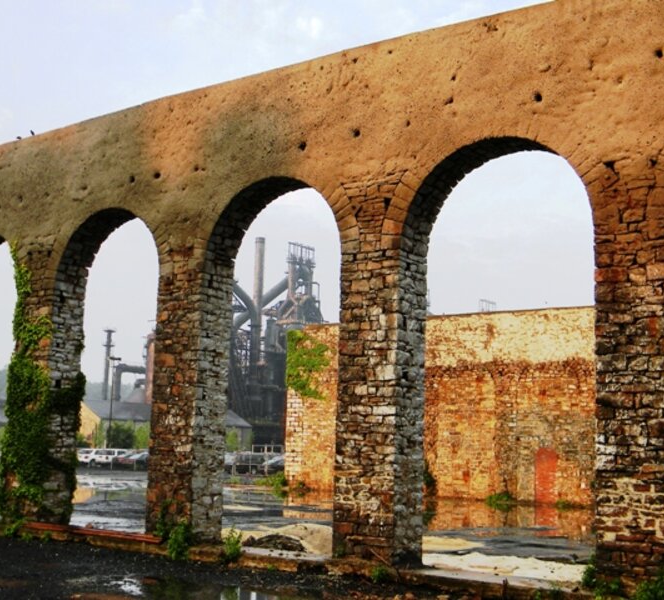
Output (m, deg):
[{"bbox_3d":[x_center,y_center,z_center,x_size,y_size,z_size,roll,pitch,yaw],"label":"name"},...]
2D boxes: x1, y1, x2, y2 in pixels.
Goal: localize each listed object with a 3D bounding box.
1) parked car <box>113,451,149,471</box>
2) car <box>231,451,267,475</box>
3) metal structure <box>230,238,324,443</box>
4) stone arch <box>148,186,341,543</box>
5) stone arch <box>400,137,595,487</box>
[{"bbox_3d":[-16.675,13.551,80.000,1.800,1.500,4.600,-5,-11,35],"label":"parked car"},{"bbox_3d":[-6.419,13.160,76.500,1.900,1.750,4.700,-5,-11,35],"label":"car"},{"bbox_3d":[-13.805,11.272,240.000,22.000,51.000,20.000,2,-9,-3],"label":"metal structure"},{"bbox_3d":[-1.309,1.049,16.201,4.050,6.142,0.787,-5,-11,35],"label":"stone arch"},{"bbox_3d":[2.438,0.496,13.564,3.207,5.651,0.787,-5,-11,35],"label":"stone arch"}]

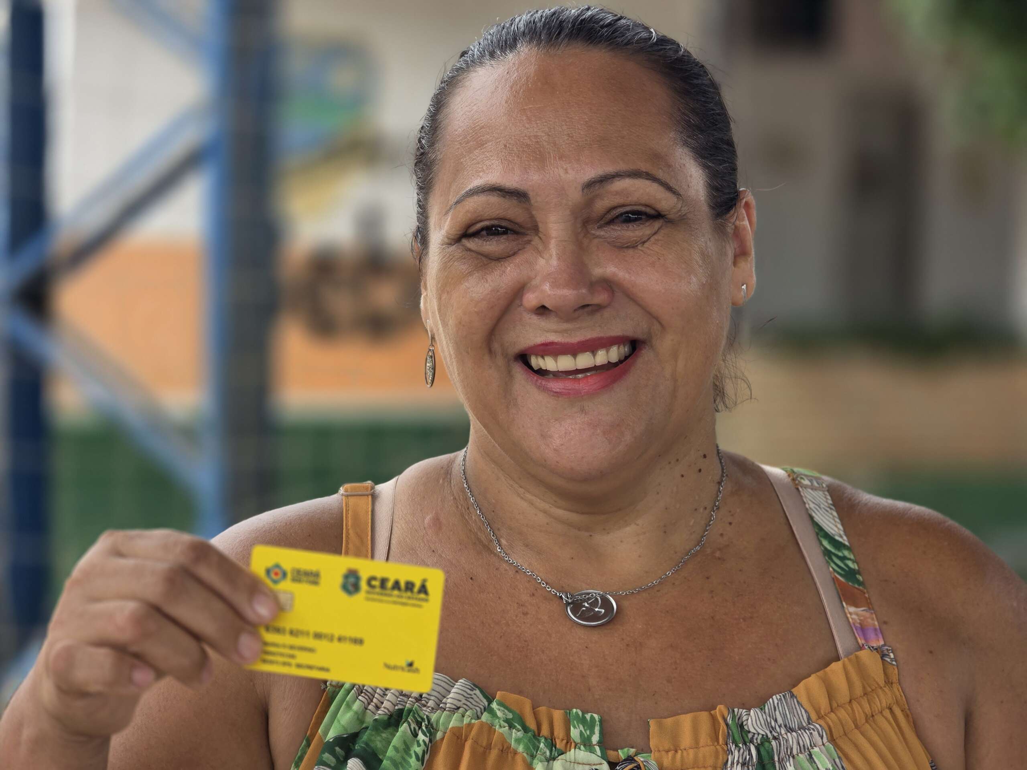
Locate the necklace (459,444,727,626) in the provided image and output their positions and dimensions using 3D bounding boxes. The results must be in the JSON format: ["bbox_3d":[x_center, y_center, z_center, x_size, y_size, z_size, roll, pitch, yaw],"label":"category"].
[{"bbox_3d":[0.038,0.067,1.640,0.130,0.092,0.133,0,1,0],"label":"necklace"}]

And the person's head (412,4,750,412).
[{"bbox_3d":[0.033,-0.074,1.680,0.168,0.226,0.212,-5,-1,4],"label":"person's head"}]

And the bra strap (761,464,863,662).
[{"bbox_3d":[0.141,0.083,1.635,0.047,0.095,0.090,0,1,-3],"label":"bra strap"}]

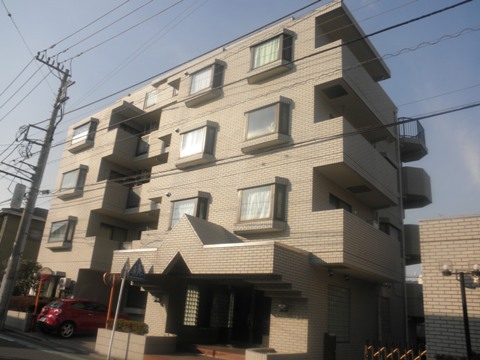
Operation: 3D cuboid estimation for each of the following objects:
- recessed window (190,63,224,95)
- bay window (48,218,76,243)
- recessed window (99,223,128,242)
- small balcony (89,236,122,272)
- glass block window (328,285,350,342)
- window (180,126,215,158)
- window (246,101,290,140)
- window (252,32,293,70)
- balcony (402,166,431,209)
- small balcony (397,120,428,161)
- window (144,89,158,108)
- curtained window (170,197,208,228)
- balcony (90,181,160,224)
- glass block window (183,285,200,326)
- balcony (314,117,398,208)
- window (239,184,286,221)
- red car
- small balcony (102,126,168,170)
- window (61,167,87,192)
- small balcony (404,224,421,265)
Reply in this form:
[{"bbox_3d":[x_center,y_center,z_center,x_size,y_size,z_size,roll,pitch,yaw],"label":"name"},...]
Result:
[{"bbox_3d":[-1.309,-3.807,15.246,1.320,1.070,0.470,-11,-24,38],"label":"recessed window"},{"bbox_3d":[-8.888,2.637,19.503,1.680,1.070,0.450,-10,-22,37],"label":"bay window"},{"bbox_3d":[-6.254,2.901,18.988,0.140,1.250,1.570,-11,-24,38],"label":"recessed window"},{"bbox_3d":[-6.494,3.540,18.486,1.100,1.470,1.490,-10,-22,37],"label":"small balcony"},{"bbox_3d":[2.891,3.967,11.514,0.160,1.530,1.470,-10,-22,37],"label":"glass block window"},{"bbox_3d":[-1.579,-1.313,14.438,1.350,1.060,0.470,-11,-24,38],"label":"window"},{"bbox_3d":[0.875,-1.770,12.492,1.360,1.070,0.470,-11,-24,38],"label":"window"},{"bbox_3d":[1.064,-4.324,13.408,1.350,1.050,0.450,-11,-24,38],"label":"window"},{"bbox_3d":[8.403,0.438,18.687,1.300,1.320,2.400,-11,-24,38],"label":"balcony"},{"bbox_3d":[8.636,-2.078,19.674,1.300,1.300,2.400,-11,-24,38],"label":"small balcony"},{"bbox_3d":[-4.652,-4.227,20.434,0.985,1.030,0.150,-11,-24,38],"label":"window"},{"bbox_3d":[-1.821,1.215,13.471,1.350,1.070,0.500,-10,-22,37],"label":"curtained window"},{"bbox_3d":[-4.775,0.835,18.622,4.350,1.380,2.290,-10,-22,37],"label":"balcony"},{"bbox_3d":[-1.662,4.349,13.472,0.120,1.350,0.620,-11,-24,38],"label":"glass block window"},{"bbox_3d":[3.990,-0.364,12.948,1.000,1.420,4.980,-10,-22,37],"label":"balcony"},{"bbox_3d":[0.608,0.751,11.627,1.360,1.050,0.500,-10,-22,37],"label":"window"},{"bbox_3d":[-6.671,6.042,17.099,1.730,1.450,4.060,-9,-22,35],"label":"red car"},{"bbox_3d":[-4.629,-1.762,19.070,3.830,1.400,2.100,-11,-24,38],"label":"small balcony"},{"bbox_3d":[-8.710,0.080,20.322,1.680,1.070,0.450,-10,-22,37],"label":"window"},{"bbox_3d":[7.978,3.013,18.094,1.950,1.340,2.700,-10,-22,37],"label":"small balcony"}]

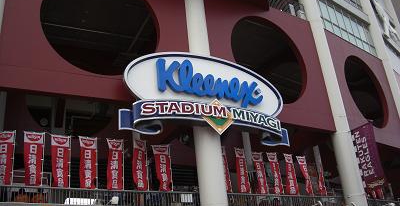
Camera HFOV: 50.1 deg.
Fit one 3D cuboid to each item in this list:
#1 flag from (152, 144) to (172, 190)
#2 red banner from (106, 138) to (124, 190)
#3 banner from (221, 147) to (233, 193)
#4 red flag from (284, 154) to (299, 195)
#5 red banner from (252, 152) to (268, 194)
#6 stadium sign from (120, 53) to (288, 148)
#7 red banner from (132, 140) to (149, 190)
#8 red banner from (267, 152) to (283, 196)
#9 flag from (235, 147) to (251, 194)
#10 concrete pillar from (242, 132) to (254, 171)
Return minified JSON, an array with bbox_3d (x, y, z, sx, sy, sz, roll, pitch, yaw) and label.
[{"bbox_3d":[-1.287,2.313,15.527,0.600,1.800,0.090,8,-28,-27],"label":"flag"},{"bbox_3d":[-2.939,2.119,14.896,0.600,1.800,0.090,10,-30,-29],"label":"red banner"},{"bbox_3d":[0.911,2.634,16.702,0.600,1.800,0.090,8,-28,-27],"label":"banner"},{"bbox_3d":[3.832,2.990,17.982,0.570,1.800,0.090,12,-31,-32],"label":"red flag"},{"bbox_3d":[2.446,2.817,17.344,0.570,1.800,0.090,12,-31,-32],"label":"red banner"},{"bbox_3d":[0.312,-0.272,16.634,7.100,3.650,0.900,7,-29,-25],"label":"stadium sign"},{"bbox_3d":[-2.115,2.237,15.181,0.600,1.800,0.090,8,-28,-27],"label":"red banner"},{"bbox_3d":[3.117,2.917,17.798,0.600,1.800,0.090,8,-28,-27],"label":"red banner"},{"bbox_3d":[1.666,2.684,17.005,0.570,1.800,0.090,12,-31,-32],"label":"flag"},{"bbox_3d":[3.185,4.906,25.823,0.420,6.700,0.420,8,-28,-27],"label":"concrete pillar"}]

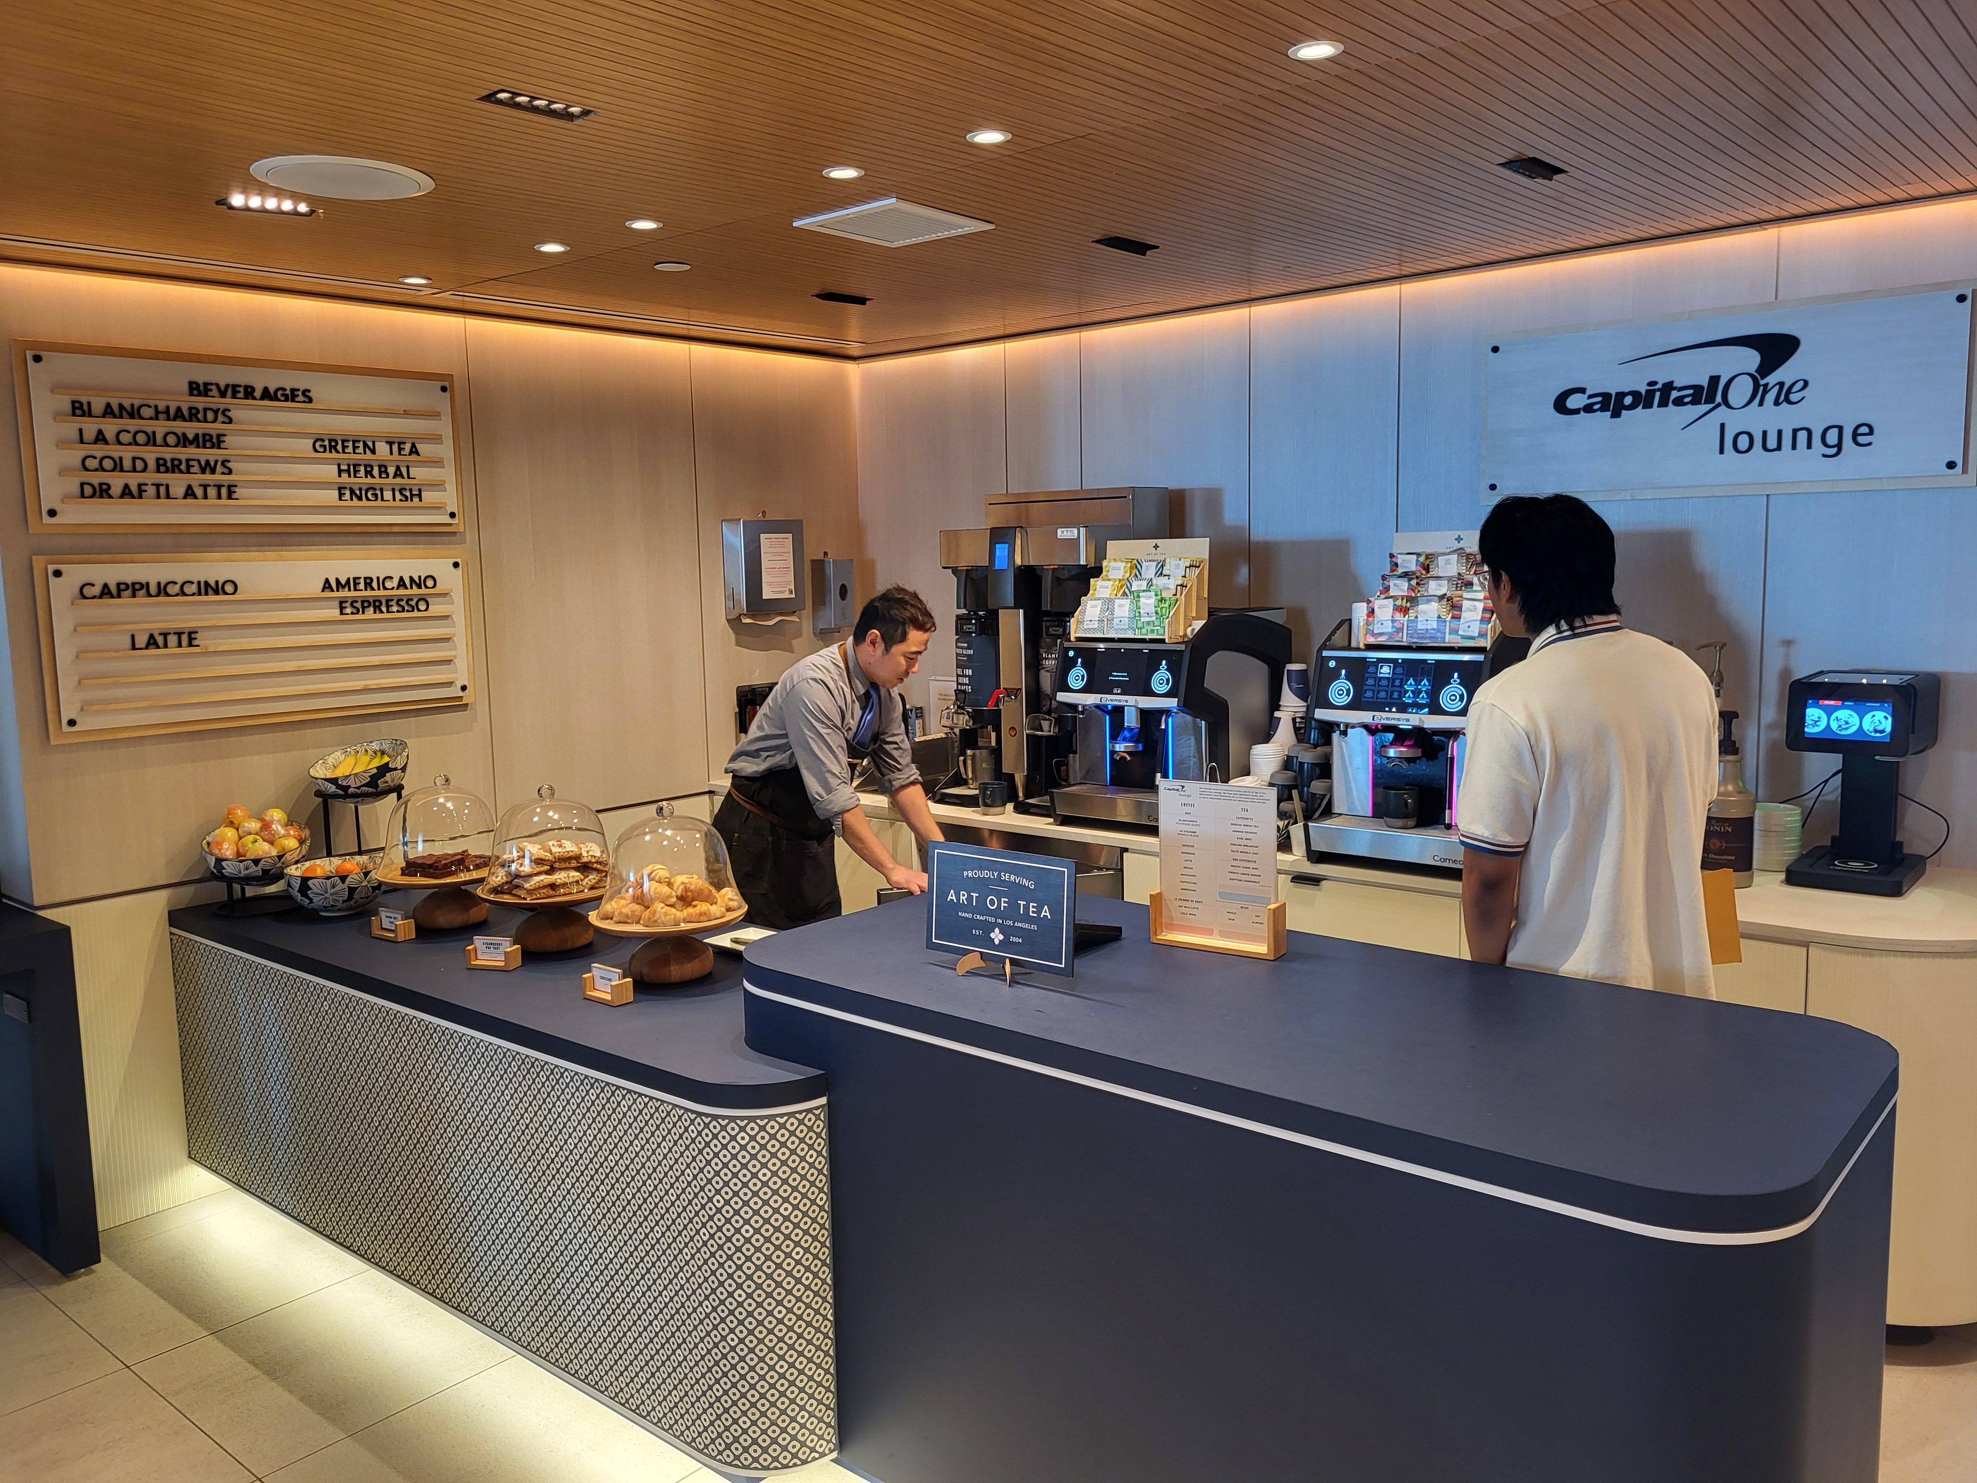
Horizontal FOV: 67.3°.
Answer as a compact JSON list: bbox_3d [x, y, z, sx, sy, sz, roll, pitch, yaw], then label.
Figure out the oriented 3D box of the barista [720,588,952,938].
[{"bbox_3d":[-0.396,0.377,3.941,0.680,1.570,0.500,3,8,32],"label":"barista"}]

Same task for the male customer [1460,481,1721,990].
[{"bbox_3d":[1.137,0.400,2.837,0.480,1.726,0.320,-2,7,-5],"label":"male customer"}]

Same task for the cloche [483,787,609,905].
[{"bbox_3d":[-0.946,0.206,3.202,0.272,0.227,0.272,4,9,39],"label":"cloche"}]

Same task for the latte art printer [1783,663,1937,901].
[{"bbox_3d":[1.929,0.080,3.288,0.240,0.456,0.286,4,9,39],"label":"latte art printer"}]

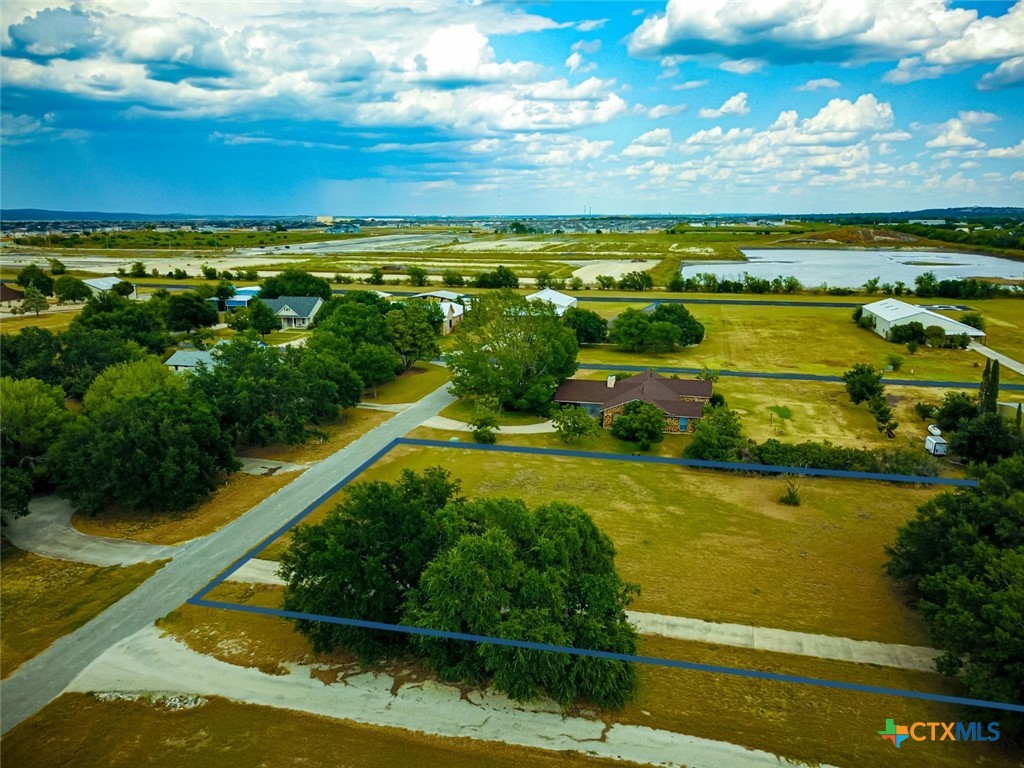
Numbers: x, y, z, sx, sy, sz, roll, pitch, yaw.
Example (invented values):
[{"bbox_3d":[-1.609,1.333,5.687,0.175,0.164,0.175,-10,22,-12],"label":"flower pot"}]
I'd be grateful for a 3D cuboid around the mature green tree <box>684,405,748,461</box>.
[{"bbox_3d":[26.797,5.918,101.066,7.992,6.163,7.593,3,13,15],"label":"mature green tree"}]

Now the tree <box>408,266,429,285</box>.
[{"bbox_3d":[-42.605,-48.319,345.782,9.845,8.932,9.549,-2,13,-7],"label":"tree"}]

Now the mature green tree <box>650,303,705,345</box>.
[{"bbox_3d":[39.050,-14.180,182.950,13.480,10.160,13.080,0,12,0],"label":"mature green tree"}]

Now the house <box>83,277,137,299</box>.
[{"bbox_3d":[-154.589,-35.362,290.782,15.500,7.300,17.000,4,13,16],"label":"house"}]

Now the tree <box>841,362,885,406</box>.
[{"bbox_3d":[57.540,0.000,126.000,6.300,6.920,6.110,0,12,0],"label":"tree"}]

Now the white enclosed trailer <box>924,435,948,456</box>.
[{"bbox_3d":[57.261,8.439,103.770,1.750,2.250,3.500,2,13,9],"label":"white enclosed trailer"}]

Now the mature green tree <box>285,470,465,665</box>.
[{"bbox_3d":[-9.190,12.680,53.570,13.170,13.240,12.780,0,12,0],"label":"mature green tree"}]

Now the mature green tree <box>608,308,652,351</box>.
[{"bbox_3d":[27.095,-12.364,176.187,9.875,9.745,9.381,2,12,9],"label":"mature green tree"}]

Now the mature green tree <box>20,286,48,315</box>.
[{"bbox_3d":[-152.690,-27.193,245.275,7.627,10.934,7.398,-8,15,-31],"label":"mature green tree"}]

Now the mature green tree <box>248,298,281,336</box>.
[{"bbox_3d":[-64.791,-17.021,200.209,7.974,10.466,7.735,-4,13,-18],"label":"mature green tree"}]

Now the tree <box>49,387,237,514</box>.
[{"bbox_3d":[-37.750,7.040,80.350,17.800,12.770,17.260,0,12,0],"label":"tree"}]

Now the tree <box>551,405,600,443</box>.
[{"bbox_3d":[8.750,5.434,106.222,6.855,4.931,6.512,1,12,5],"label":"tree"}]

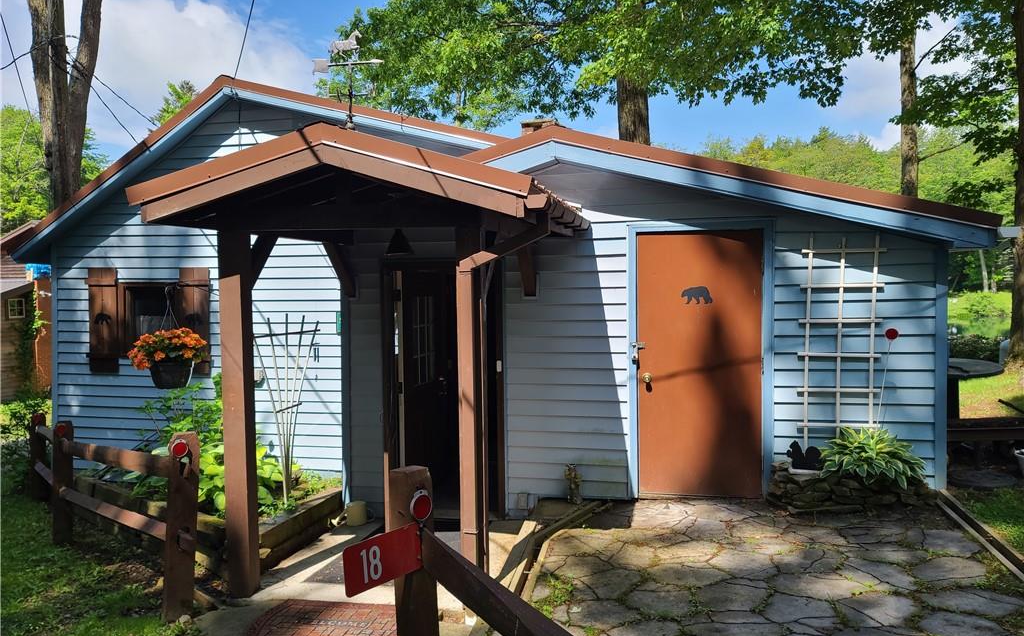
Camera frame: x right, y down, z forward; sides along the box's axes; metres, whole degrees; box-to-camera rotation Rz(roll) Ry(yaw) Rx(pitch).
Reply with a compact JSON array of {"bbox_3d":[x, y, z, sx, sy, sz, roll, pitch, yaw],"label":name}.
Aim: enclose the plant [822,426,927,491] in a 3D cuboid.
[{"bbox_3d":[2.458,0.932,5.051,0.654,0.352,0.620,0,2,14],"label":"plant"}]

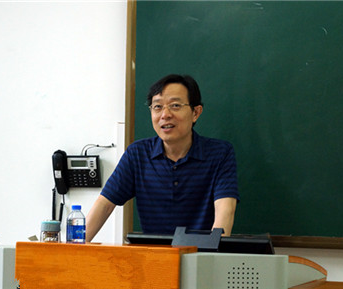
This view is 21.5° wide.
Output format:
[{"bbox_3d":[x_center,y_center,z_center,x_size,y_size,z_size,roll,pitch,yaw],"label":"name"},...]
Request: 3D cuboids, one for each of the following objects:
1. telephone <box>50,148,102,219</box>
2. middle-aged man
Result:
[{"bbox_3d":[-0.405,0.168,3.800,0.200,0.280,0.095,1,3,14],"label":"telephone"},{"bbox_3d":[-0.040,0.560,3.180,0.560,1.620,0.460,1,-3,12],"label":"middle-aged man"}]

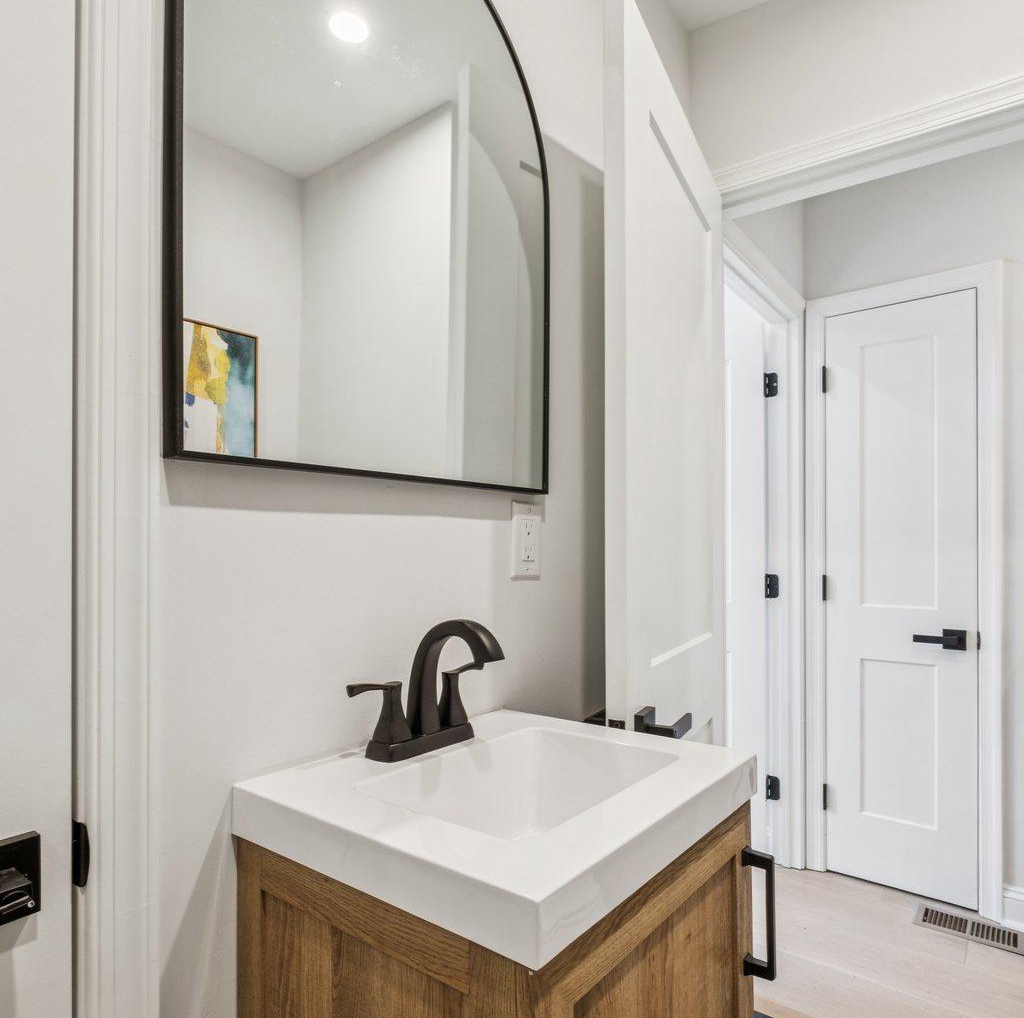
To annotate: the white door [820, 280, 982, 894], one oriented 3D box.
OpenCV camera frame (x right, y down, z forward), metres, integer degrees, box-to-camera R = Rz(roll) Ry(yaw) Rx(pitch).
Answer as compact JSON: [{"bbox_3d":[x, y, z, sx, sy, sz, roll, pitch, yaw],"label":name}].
[{"bbox_3d":[1.364,0.294,2.260,0.465,2.040,0.042,-1,-2,38],"label":"white door"}]

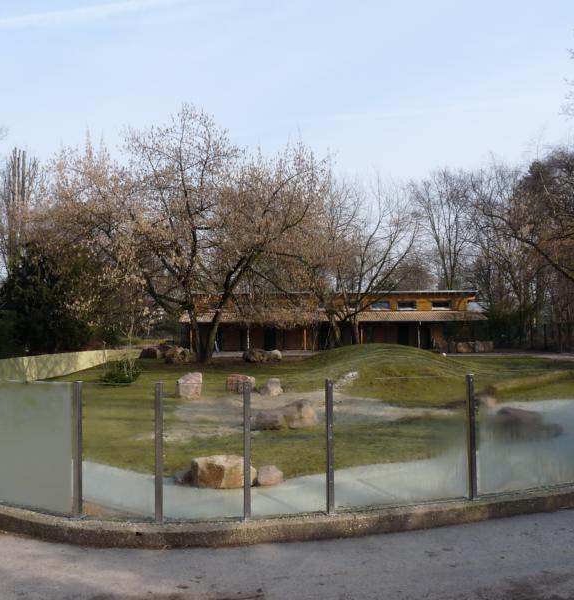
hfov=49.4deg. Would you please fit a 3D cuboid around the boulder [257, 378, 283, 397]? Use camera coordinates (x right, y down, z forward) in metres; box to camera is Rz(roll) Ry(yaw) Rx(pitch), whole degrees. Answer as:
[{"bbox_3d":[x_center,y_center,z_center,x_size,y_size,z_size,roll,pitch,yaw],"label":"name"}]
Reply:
[{"bbox_3d":[-0.497,2.636,18.800,0.750,0.500,0.650,-1,-3,0],"label":"boulder"}]

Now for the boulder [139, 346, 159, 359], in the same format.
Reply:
[{"bbox_3d":[-8.484,3.239,38.500,1.200,0.720,1.000,0,-3,-6],"label":"boulder"}]

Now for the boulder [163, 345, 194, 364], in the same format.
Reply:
[{"bbox_3d":[-5.999,3.013,34.500,1.600,1.050,1.250,0,-3,-6],"label":"boulder"}]

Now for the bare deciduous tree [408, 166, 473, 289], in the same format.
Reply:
[{"bbox_3d":[15.351,-4.393,62.000,6.600,17.345,6.400,-1,-3,0],"label":"bare deciduous tree"}]

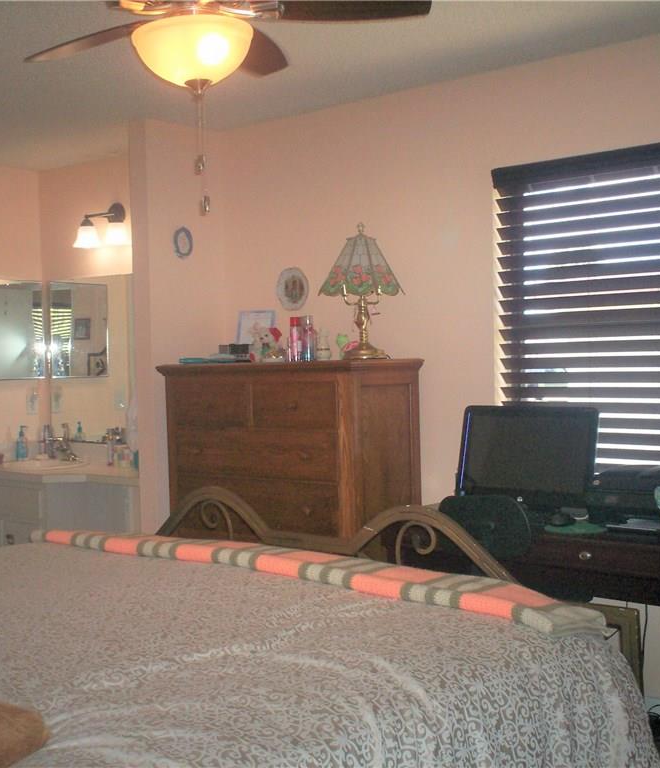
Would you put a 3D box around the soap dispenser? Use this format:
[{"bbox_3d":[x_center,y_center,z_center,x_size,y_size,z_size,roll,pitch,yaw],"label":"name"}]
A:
[{"bbox_3d":[-1.716,0.330,5.939,0.058,0.192,0.060,-2,2,0],"label":"soap dispenser"}]

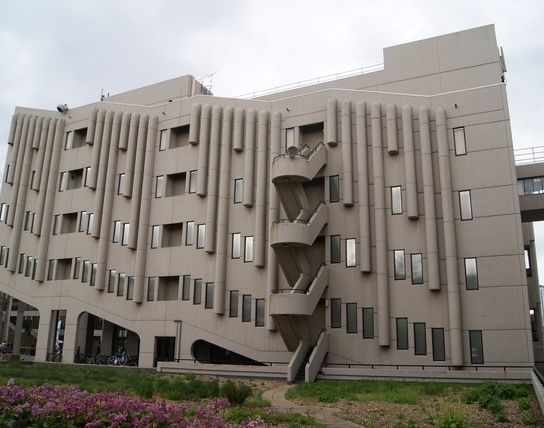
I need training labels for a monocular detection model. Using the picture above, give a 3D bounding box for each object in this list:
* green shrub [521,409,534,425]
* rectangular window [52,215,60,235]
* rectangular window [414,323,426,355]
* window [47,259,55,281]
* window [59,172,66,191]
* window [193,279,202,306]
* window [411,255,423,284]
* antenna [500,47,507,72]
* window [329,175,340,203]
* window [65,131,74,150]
[{"bbox_3d":[5.425,4.300,10.200,0.310,0.340,0.310,-5,-15,25],"label":"green shrub"},{"bbox_3d":[-18.570,0.986,41.607,0.610,1.719,0.150,-5,-14,26],"label":"rectangular window"},{"bbox_3d":[8.250,6.951,26.682,0.610,1.719,0.150,-5,-14,26],"label":"rectangular window"},{"bbox_3d":[-17.628,4.521,38.372,0.605,1.650,0.120,-6,-16,25],"label":"window"},{"bbox_3d":[-17.534,-2.650,40.283,0.605,1.650,0.120,-6,-16,25],"label":"window"},{"bbox_3d":[-4.854,5.100,31.562,0.590,1.660,0.130,-6,-16,26],"label":"window"},{"bbox_3d":[8.020,3.049,26.577,0.600,1.688,0.150,-6,-16,25],"label":"window"},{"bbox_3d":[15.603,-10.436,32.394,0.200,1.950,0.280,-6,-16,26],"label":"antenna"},{"bbox_3d":[3.882,-1.546,29.843,0.600,1.688,0.150,-6,-16,25],"label":"window"},{"bbox_3d":[-17.386,-6.238,41.044,0.590,1.660,0.130,-6,-16,26],"label":"window"}]

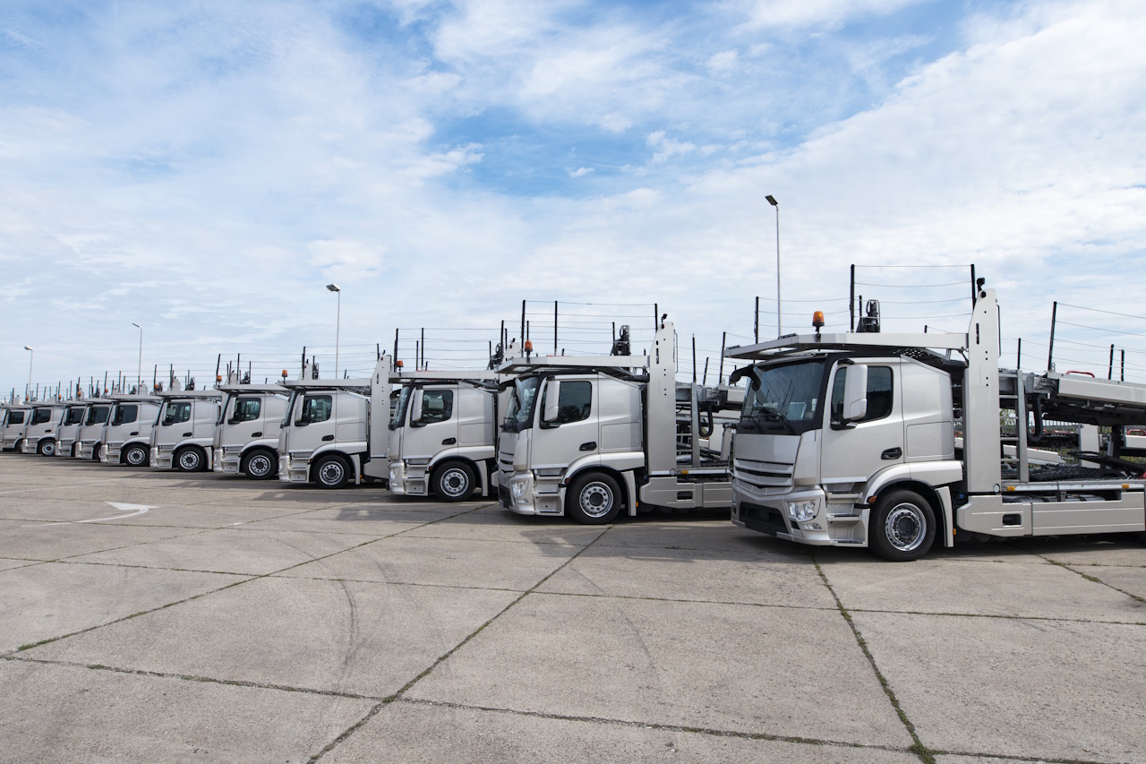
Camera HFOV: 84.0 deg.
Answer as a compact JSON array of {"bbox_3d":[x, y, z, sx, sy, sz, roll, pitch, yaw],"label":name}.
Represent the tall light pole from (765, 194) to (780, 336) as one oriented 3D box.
[{"bbox_3d":[7.261,-1.620,22.730,0.700,10.080,0.240,4,-6,-44],"label":"tall light pole"}]

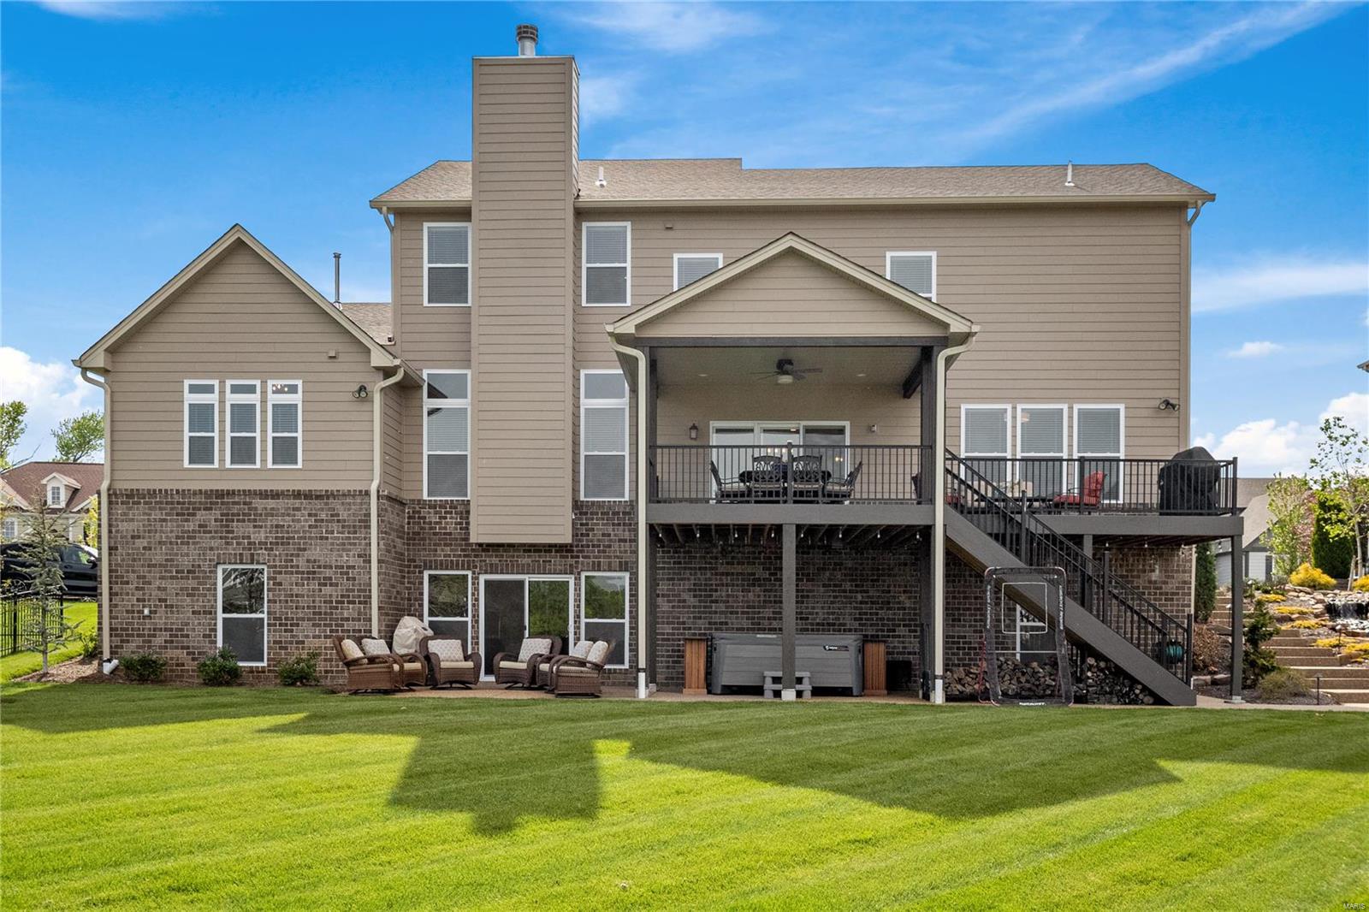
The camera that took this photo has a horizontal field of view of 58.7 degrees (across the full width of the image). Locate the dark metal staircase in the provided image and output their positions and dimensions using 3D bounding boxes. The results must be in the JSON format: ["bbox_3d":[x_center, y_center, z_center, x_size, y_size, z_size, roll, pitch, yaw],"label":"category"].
[{"bbox_3d":[6.040,1.915,19.740,4.070,4.030,1.250,0,0,3],"label":"dark metal staircase"}]

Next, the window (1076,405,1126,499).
[{"bbox_3d":[7.581,-0.043,22.222,0.926,1.773,0.118,0,0,3],"label":"window"}]

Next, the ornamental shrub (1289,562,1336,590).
[{"bbox_3d":[14.985,2.874,29.058,1.133,0.739,1.084,0,0,3],"label":"ornamental shrub"}]

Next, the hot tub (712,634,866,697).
[{"bbox_3d":[1.791,3.565,20.685,2.384,0.985,2.265,0,0,3],"label":"hot tub"}]

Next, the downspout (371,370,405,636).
[{"bbox_3d":[-5.251,1.098,21.522,0.630,5.467,0.246,0,0,3],"label":"downspout"}]

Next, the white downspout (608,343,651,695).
[{"bbox_3d":[-0.871,0.945,18.863,0.630,5.683,0.246,0,0,3],"label":"white downspout"}]

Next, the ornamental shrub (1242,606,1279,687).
[{"bbox_3d":[9.916,3.265,20.980,0.739,1.428,0.739,0,0,3],"label":"ornamental shrub"}]

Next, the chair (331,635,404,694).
[{"bbox_3d":[-5.247,3.462,20.192,0.965,0.965,0.827,0,0,-2],"label":"chair"}]

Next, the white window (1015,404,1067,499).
[{"bbox_3d":[6.659,-0.048,22.600,0.940,1.820,0.100,0,0,3],"label":"white window"}]

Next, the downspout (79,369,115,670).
[{"bbox_3d":[-10.475,1.165,21.719,0.680,5.467,0.246,0,0,3],"label":"downspout"}]

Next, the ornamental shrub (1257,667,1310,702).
[{"bbox_3d":[10.152,3.874,20.600,0.860,0.530,0.750,0,0,3],"label":"ornamental shrub"}]

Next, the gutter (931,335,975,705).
[{"bbox_3d":[4.241,1.007,19.100,0.660,5.800,0.170,0,0,3],"label":"gutter"}]

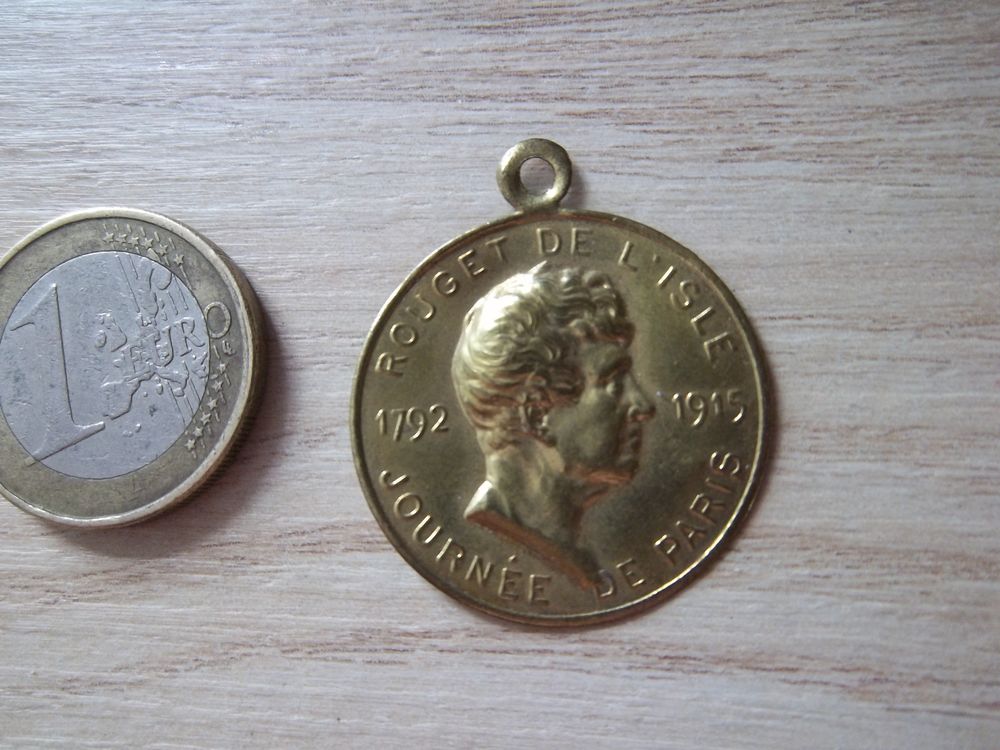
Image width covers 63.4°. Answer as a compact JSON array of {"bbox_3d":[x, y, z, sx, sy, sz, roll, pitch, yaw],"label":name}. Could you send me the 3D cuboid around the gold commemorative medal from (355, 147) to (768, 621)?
[{"bbox_3d":[0.003,0.000,0.055,0.028,0.002,0.033,-7,83,7],"label":"gold commemorative medal"}]

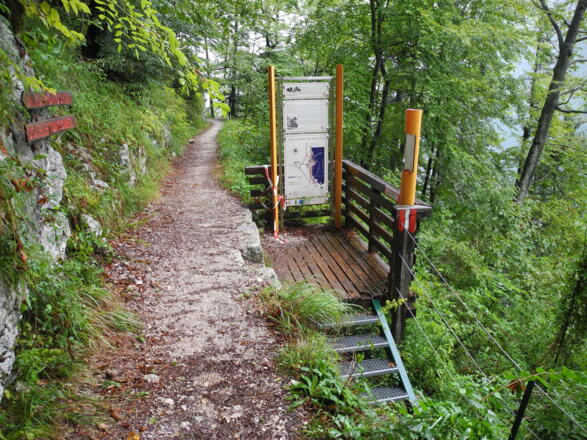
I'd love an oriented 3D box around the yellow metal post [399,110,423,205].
[{"bbox_3d":[1.140,-0.607,4.656,0.151,0.944,0.151,-5,18,-11],"label":"yellow metal post"}]

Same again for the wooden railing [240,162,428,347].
[{"bbox_3d":[0.346,0.268,6.044,1.632,1.565,2.653,-5,18,-11],"label":"wooden railing"}]

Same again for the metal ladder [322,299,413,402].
[{"bbox_3d":[0.657,1.279,4.513,0.738,0.644,1.132,-5,18,-11],"label":"metal ladder"}]

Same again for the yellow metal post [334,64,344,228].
[{"bbox_3d":[0.664,-0.992,6.792,0.095,2.359,0.095,-5,18,-11],"label":"yellow metal post"}]

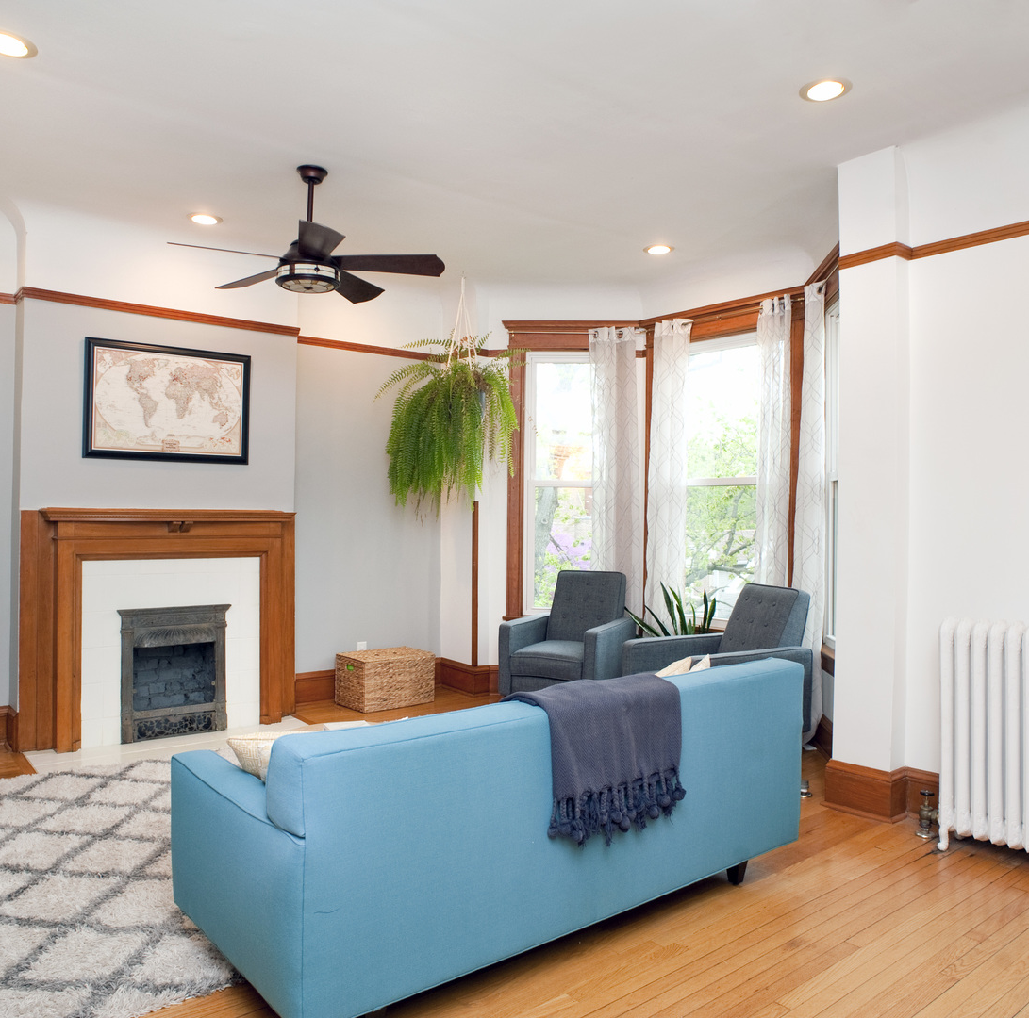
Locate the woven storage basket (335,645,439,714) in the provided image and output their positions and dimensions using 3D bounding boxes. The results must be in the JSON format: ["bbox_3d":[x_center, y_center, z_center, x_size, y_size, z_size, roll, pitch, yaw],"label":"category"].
[{"bbox_3d":[-0.932,1.230,6.137,0.590,0.345,0.370,1,-1,-42],"label":"woven storage basket"}]

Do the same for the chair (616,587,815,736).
[{"bbox_3d":[1.190,0.943,4.910,0.870,0.947,0.685,1,0,-22],"label":"chair"}]

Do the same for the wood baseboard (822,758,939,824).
[{"bbox_3d":[1.689,1.298,3.925,0.180,0.235,0.470,1,-1,-40],"label":"wood baseboard"}]

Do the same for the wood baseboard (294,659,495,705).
[{"bbox_3d":[-0.876,1.290,6.209,1.420,0.227,0.530,1,0,-37],"label":"wood baseboard"}]

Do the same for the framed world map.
[{"bbox_3d":[-2.121,-0.645,5.266,0.990,0.700,0.030,1,0,-37],"label":"framed world map"}]

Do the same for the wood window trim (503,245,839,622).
[{"bbox_3d":[1.108,-0.260,5.615,0.920,2.320,2.830,1,-1,-40],"label":"wood window trim"}]

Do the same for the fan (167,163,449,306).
[{"bbox_3d":[-1.000,-1.378,4.153,1.310,0.570,1.310,1,-1,-40],"label":"fan"}]

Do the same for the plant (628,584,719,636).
[{"bbox_3d":[1.068,0.965,5.702,0.500,0.910,0.530,1,-1,-40],"label":"plant"}]

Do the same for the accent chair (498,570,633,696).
[{"bbox_3d":[0.400,0.941,5.875,0.685,0.947,0.870,0,0,25],"label":"accent chair"}]

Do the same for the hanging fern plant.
[{"bbox_3d":[-0.463,-0.601,5.930,0.940,1.250,0.880,1,0,0],"label":"hanging fern plant"}]

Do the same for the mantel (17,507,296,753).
[{"bbox_3d":[-2.087,0.688,5.193,1.610,1.390,0.220,1,0,-37],"label":"mantel"}]

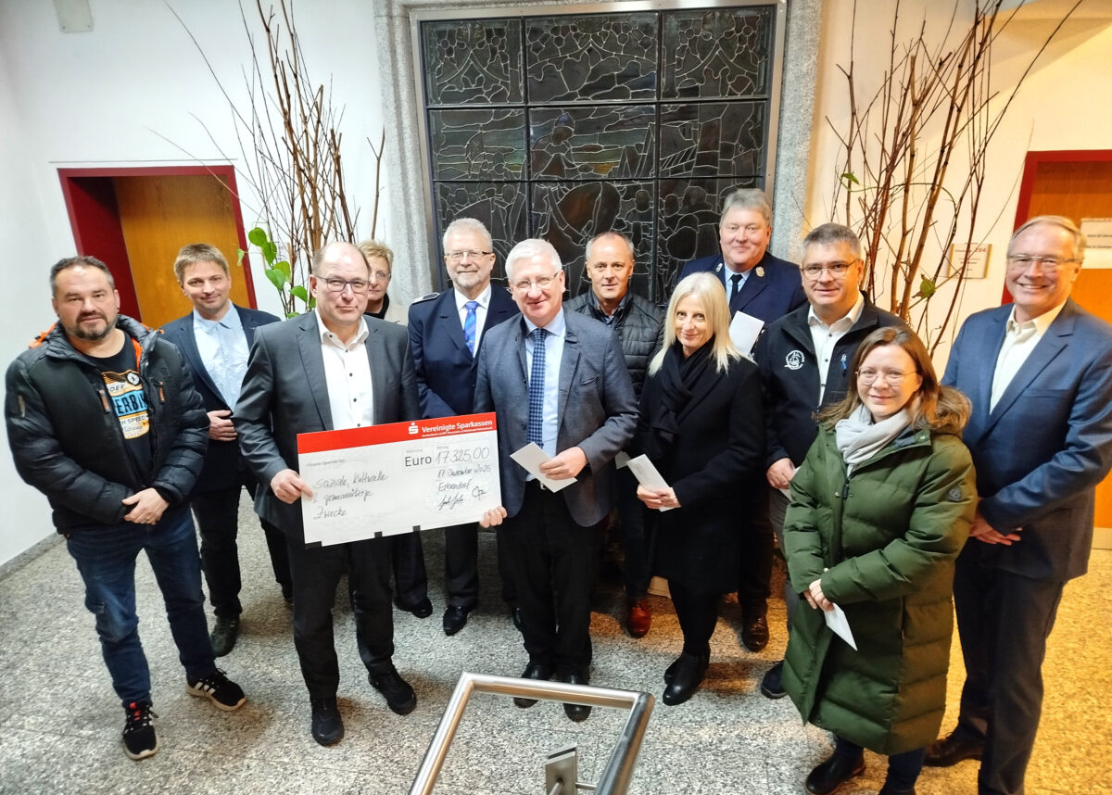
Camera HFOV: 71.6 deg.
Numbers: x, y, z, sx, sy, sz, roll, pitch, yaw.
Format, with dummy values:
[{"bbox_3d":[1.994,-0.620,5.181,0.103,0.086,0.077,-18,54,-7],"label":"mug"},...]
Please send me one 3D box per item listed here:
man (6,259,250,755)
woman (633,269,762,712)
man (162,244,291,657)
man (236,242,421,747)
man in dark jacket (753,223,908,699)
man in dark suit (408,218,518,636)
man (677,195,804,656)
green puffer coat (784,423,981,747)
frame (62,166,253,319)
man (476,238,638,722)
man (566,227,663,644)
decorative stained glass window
[{"bbox_3d":[-1.470,0.414,2.710,0.610,1.810,0.420,-16,25,-35],"label":"man"},{"bbox_3d":[0.534,0.368,2.893,0.480,1.680,0.400,11,24,31],"label":"woman"},{"bbox_3d":[-1.375,0.230,3.280,0.520,1.760,0.380,-9,21,-19],"label":"man"},{"bbox_3d":[-0.781,0.376,2.746,0.600,1.825,0.420,-11,22,-24],"label":"man"},{"bbox_3d":[0.962,0.292,2.853,0.550,1.830,0.400,8,22,24],"label":"man in dark jacket"},{"bbox_3d":[-0.348,0.167,3.296,0.540,1.820,0.360,-3,20,-4],"label":"man in dark suit"},{"bbox_3d":[0.724,0.147,3.149,0.550,1.910,0.380,5,21,16],"label":"man"},{"bbox_3d":[0.969,0.551,2.362,0.440,1.060,0.570,-19,26,-39],"label":"green puffer coat"},{"bbox_3d":[-2.068,-0.296,4.434,0.972,1.989,0.320,1,20,7],"label":"frame"},{"bbox_3d":[-0.002,0.338,2.821,0.570,1.810,0.400,2,20,8],"label":"man"},{"bbox_3d":[0.240,0.191,3.264,0.520,1.770,0.360,1,20,6],"label":"man"},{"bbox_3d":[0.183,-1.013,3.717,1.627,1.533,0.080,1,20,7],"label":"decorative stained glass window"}]

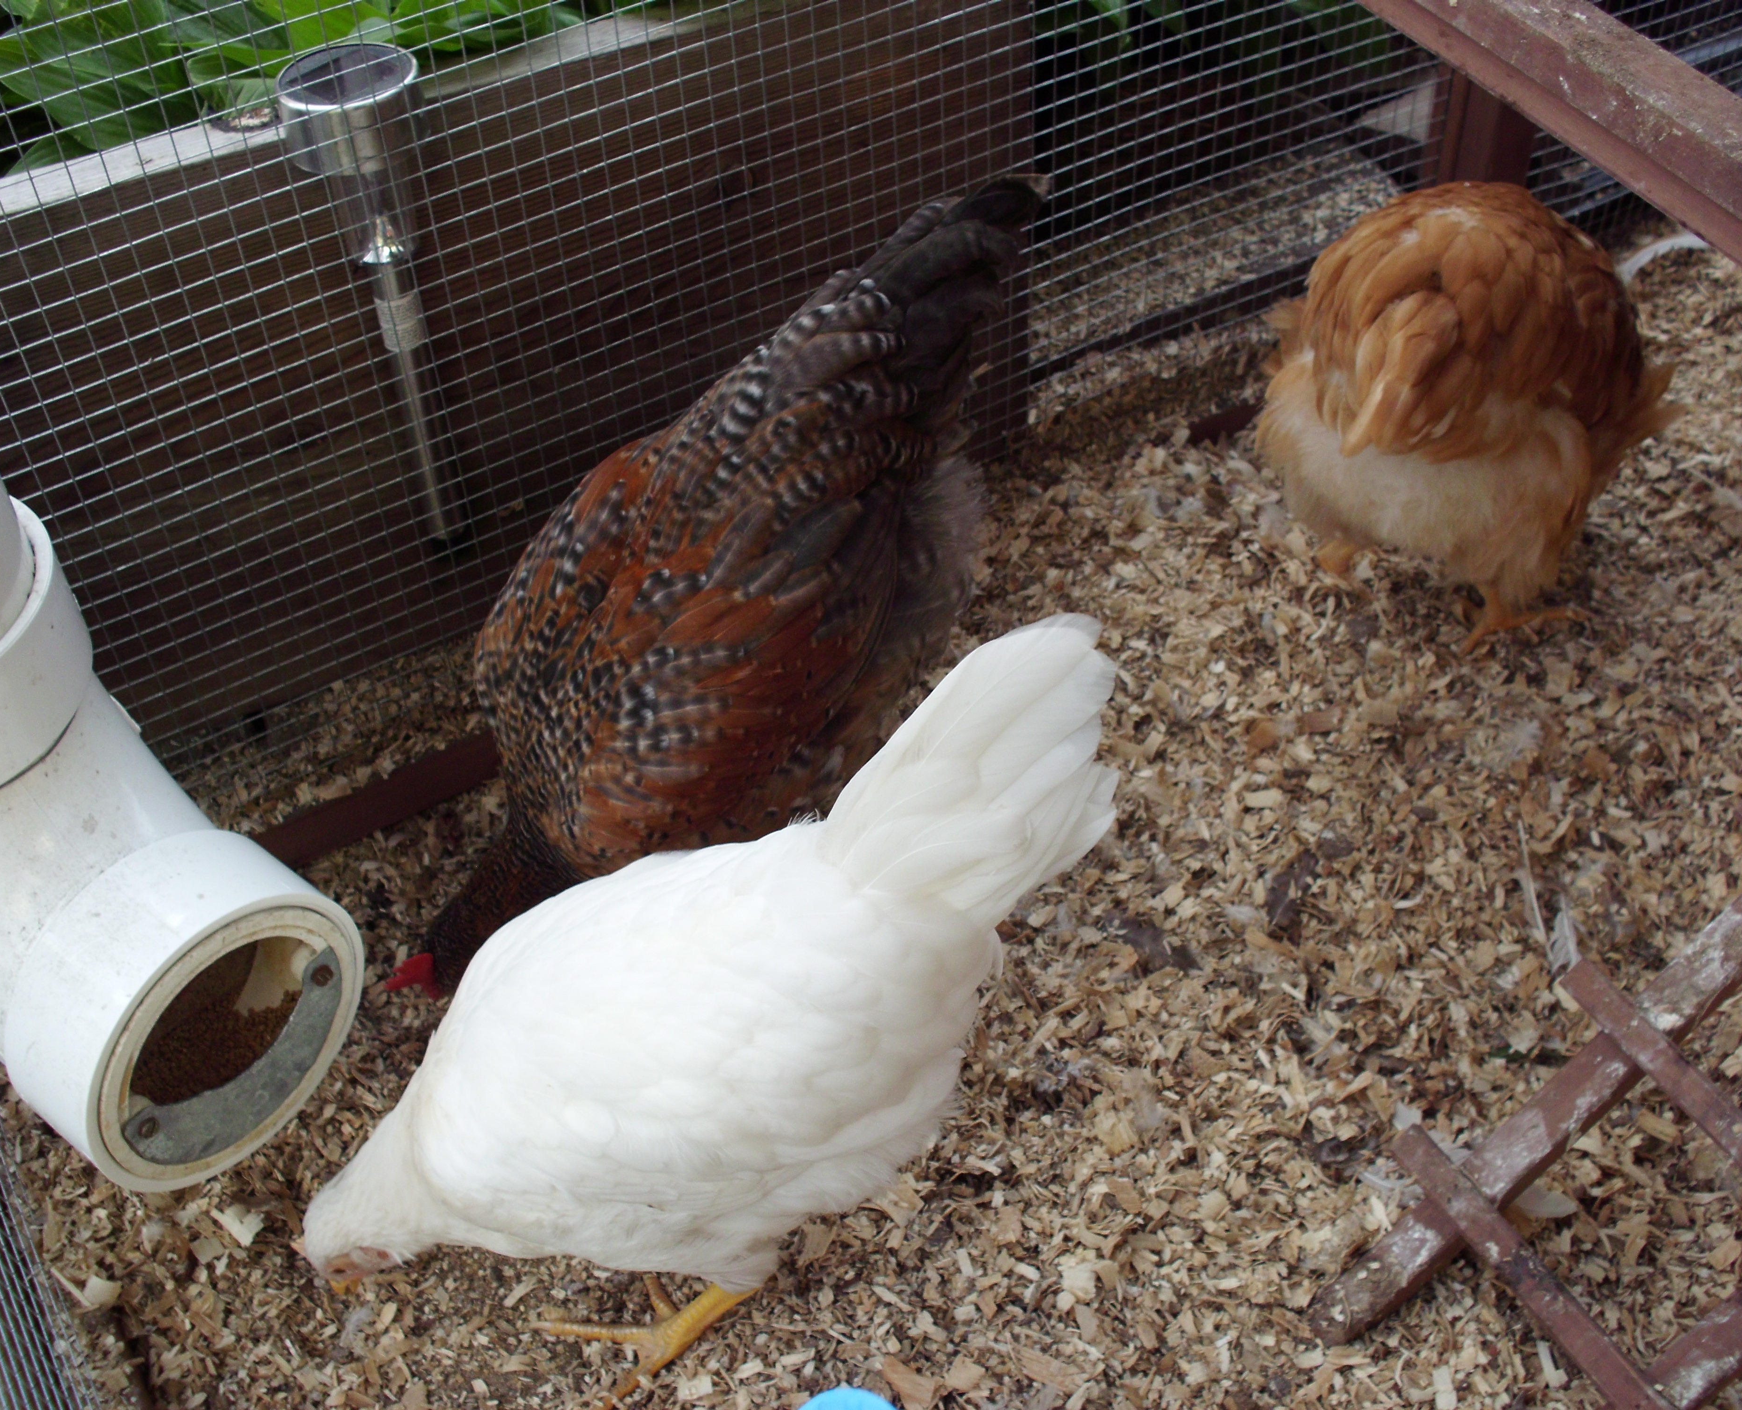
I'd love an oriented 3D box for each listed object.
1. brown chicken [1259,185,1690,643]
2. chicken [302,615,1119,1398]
[{"bbox_3d":[0.329,-0.167,1.029,0.195,0.240,0.310,21,52,20],"label":"brown chicken"},{"bbox_3d":[-0.067,0.113,0.760,0.325,0.290,0.160,-13,49,-9],"label":"chicken"}]

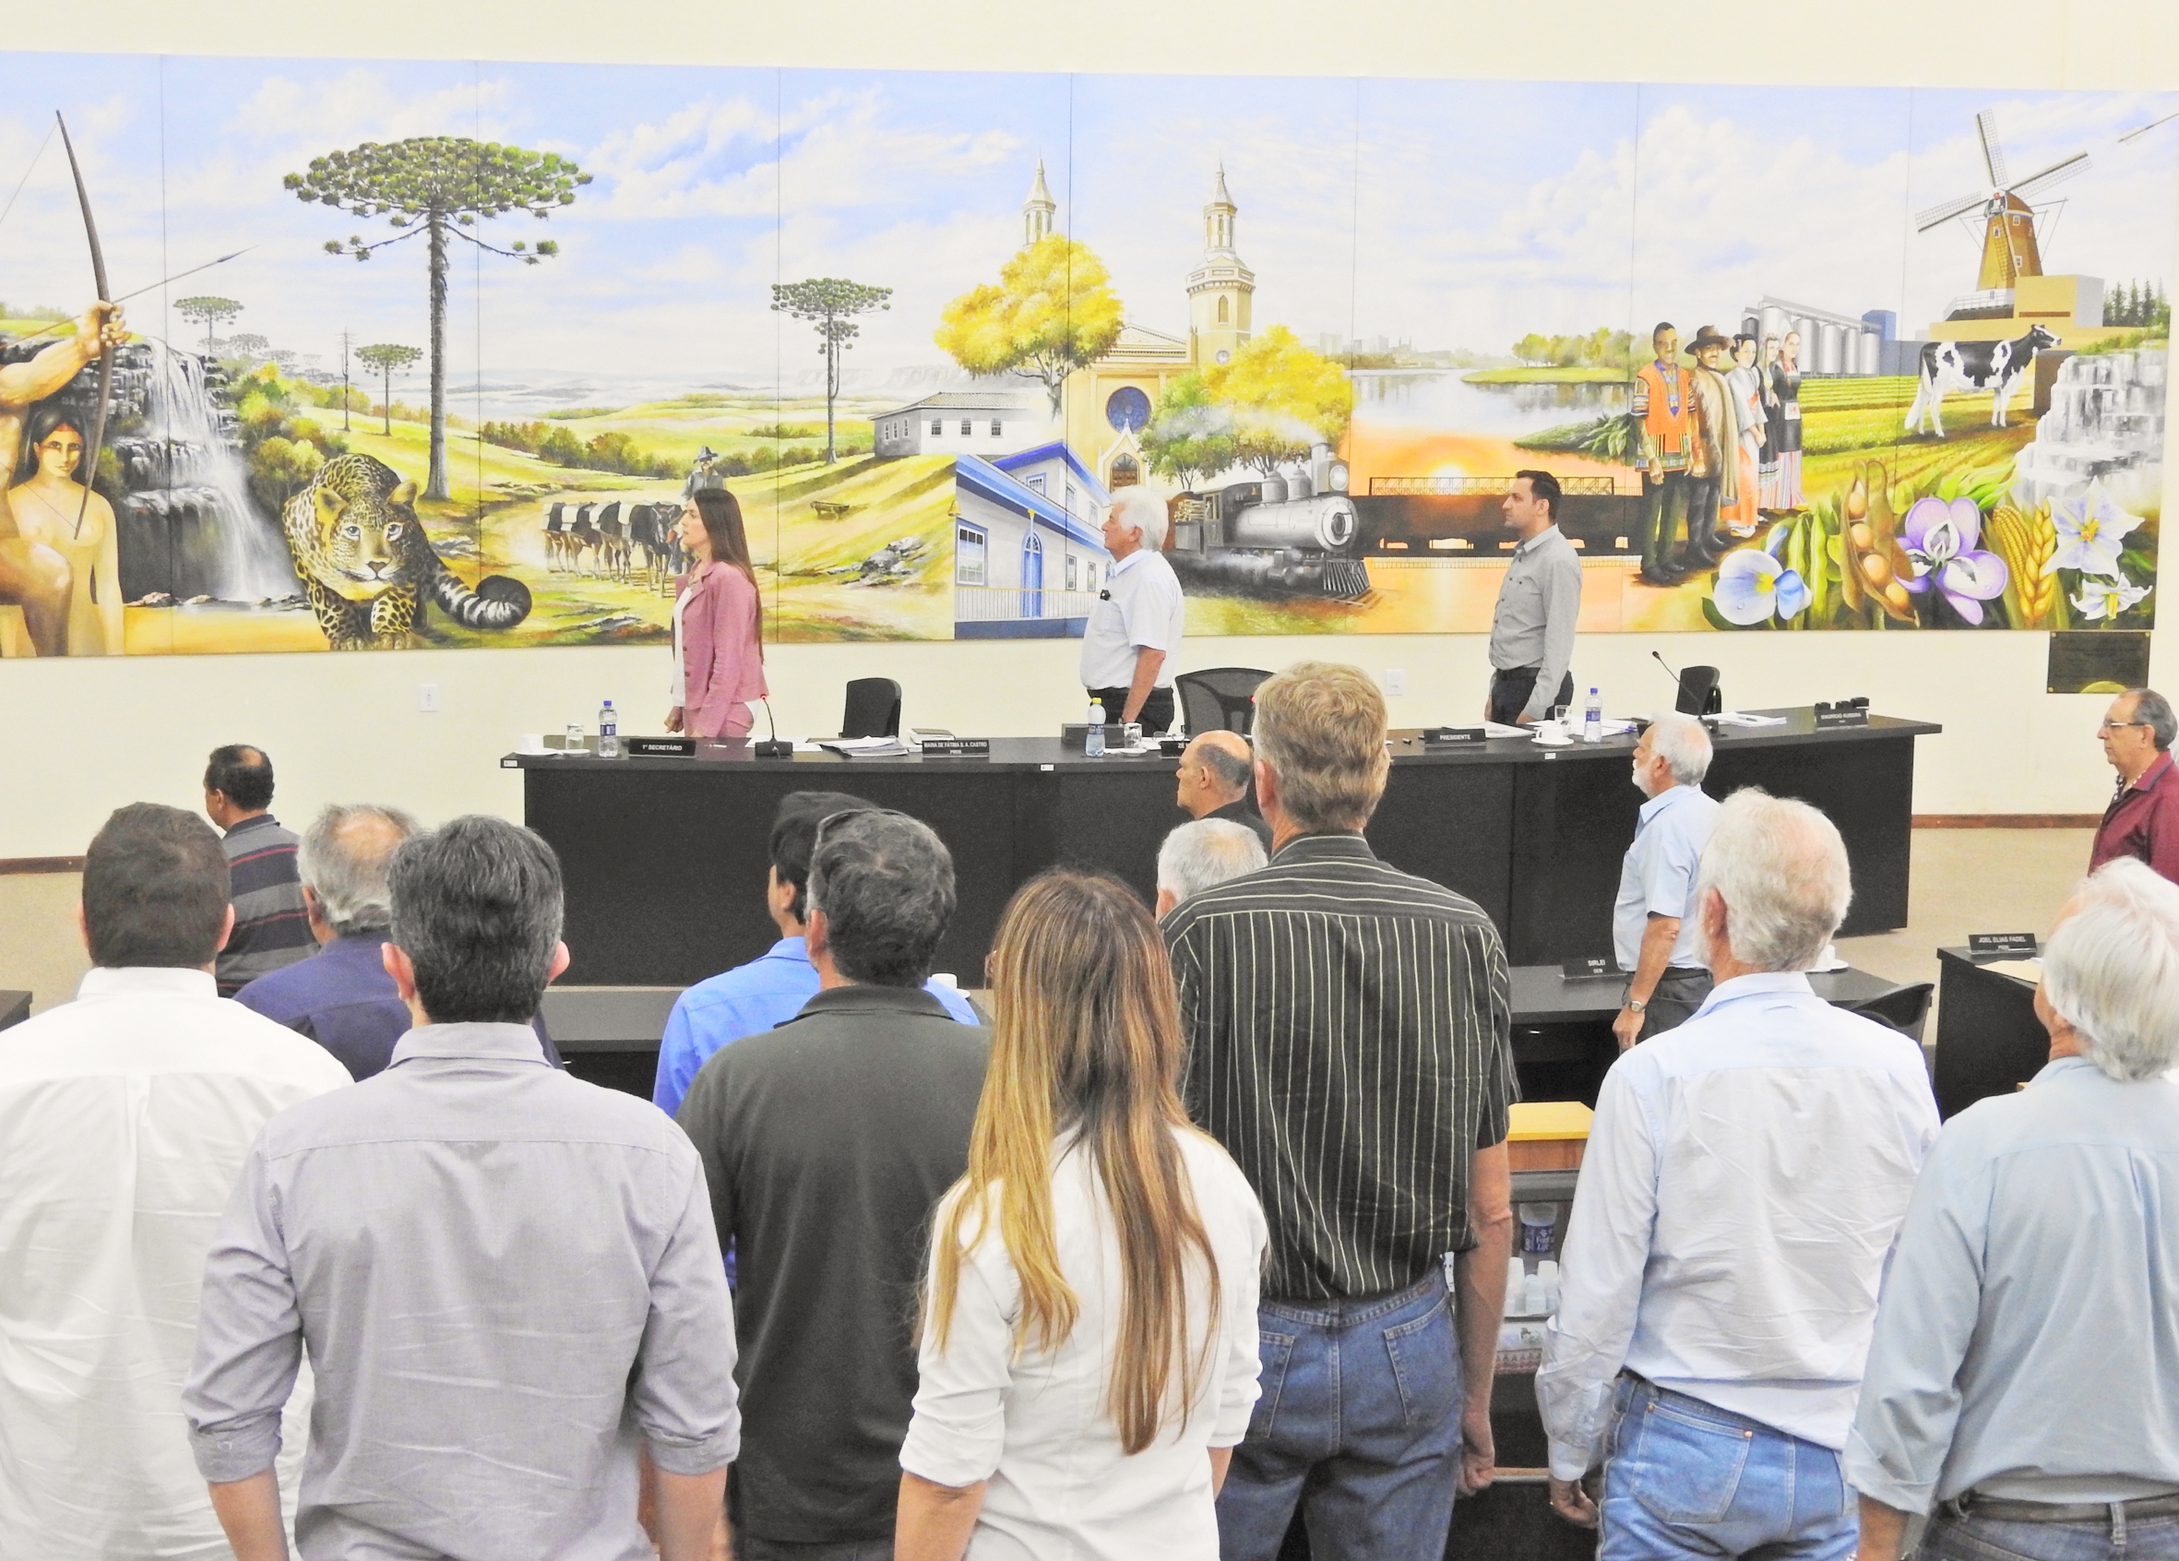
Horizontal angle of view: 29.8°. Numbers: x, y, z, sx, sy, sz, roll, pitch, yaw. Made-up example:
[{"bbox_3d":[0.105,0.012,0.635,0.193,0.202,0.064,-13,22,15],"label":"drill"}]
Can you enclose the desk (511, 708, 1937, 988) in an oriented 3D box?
[{"bbox_3d":[0.585,0.242,15.254,5.500,0.800,0.900,-1,10,-14],"label":"desk"}]

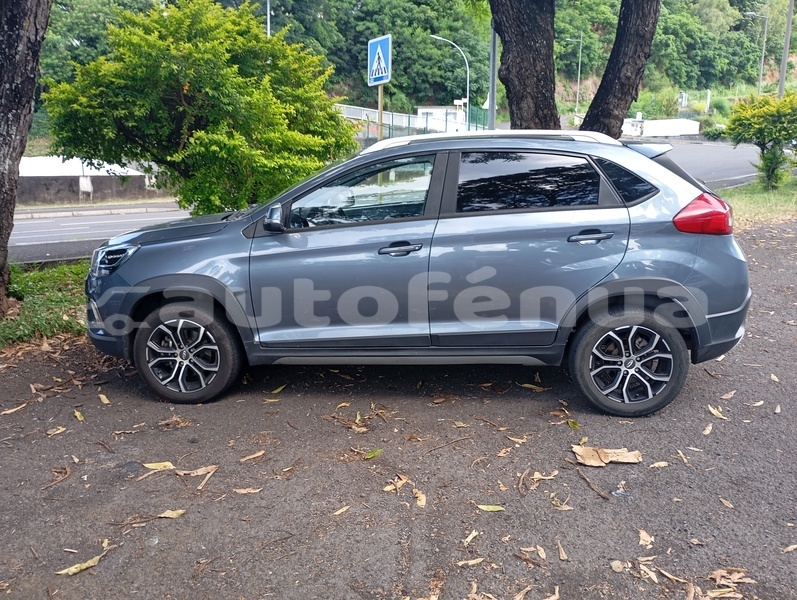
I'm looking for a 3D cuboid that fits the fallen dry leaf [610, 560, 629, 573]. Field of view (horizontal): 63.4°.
[{"bbox_3d":[0.767,0.927,2.254,0.062,0.015,0.060,-8,14,-33],"label":"fallen dry leaf"}]

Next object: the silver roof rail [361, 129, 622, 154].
[{"bbox_3d":[0.515,-0.901,3.680,1.500,0.125,0.080,1,12,6],"label":"silver roof rail"}]

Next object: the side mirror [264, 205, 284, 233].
[{"bbox_3d":[-0.669,-0.447,3.511,0.110,0.162,0.200,1,12,6],"label":"side mirror"}]

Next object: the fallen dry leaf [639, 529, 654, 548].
[{"bbox_3d":[0.929,0.891,2.416,0.060,0.018,0.100,3,12,16],"label":"fallen dry leaf"}]

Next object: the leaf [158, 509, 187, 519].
[{"bbox_3d":[-0.919,0.867,2.627,0.093,0.018,0.060,2,12,14],"label":"leaf"}]

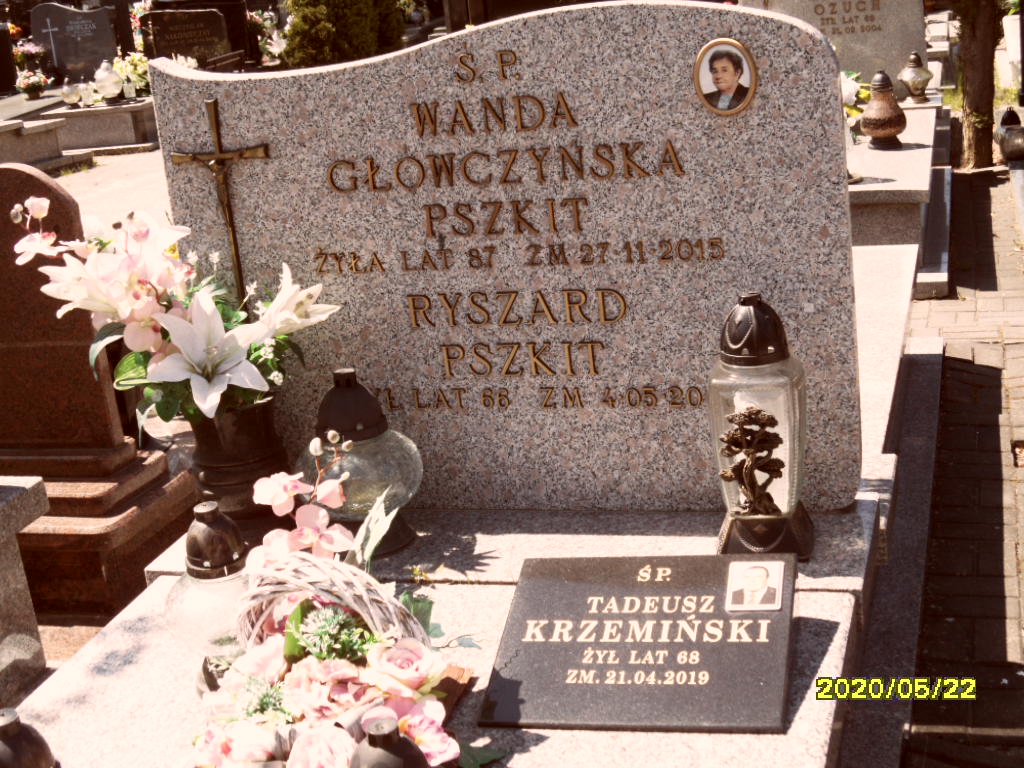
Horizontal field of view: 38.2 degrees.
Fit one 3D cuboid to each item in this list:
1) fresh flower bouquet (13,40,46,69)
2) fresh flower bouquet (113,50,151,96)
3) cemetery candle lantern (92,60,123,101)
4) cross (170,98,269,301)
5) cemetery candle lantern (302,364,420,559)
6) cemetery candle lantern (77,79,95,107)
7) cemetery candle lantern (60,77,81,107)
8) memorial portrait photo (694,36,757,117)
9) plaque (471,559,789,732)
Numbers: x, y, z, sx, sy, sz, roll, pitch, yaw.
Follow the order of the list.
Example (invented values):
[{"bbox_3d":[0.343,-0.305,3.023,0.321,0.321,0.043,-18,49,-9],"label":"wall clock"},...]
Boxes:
[{"bbox_3d":[-3.863,-2.608,11.771,0.262,0.240,0.229,-1,21,18],"label":"fresh flower bouquet"},{"bbox_3d":[-2.485,-2.046,9.668,0.273,0.294,0.251,-1,21,18],"label":"fresh flower bouquet"},{"bbox_3d":[-2.629,-1.969,9.595,0.191,0.234,0.191,-1,21,18],"label":"cemetery candle lantern"},{"bbox_3d":[-0.497,-0.295,2.571,0.190,0.392,0.030,-1,21,18],"label":"cross"},{"bbox_3d":[-0.267,0.126,2.554,0.213,0.301,0.213,-1,21,18],"label":"cemetery candle lantern"},{"bbox_3d":[-2.723,-1.858,9.411,0.104,0.172,0.104,-1,21,18],"label":"cemetery candle lantern"},{"bbox_3d":[-2.852,-1.880,9.508,0.125,0.180,0.125,-1,21,18],"label":"cemetery candle lantern"},{"bbox_3d":[0.323,-0.466,2.245,0.095,0.115,0.012,-1,21,18],"label":"memorial portrait photo"},{"bbox_3d":[0.186,0.357,2.066,0.406,0.020,0.307,-2,39,15],"label":"plaque"}]

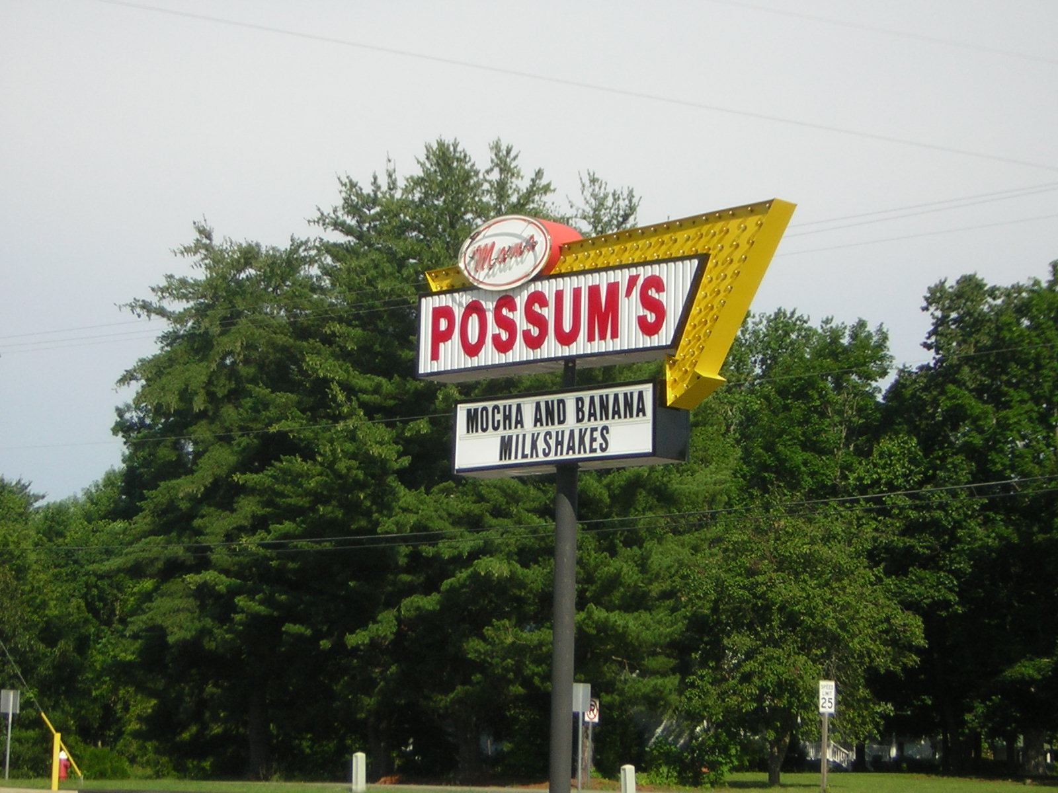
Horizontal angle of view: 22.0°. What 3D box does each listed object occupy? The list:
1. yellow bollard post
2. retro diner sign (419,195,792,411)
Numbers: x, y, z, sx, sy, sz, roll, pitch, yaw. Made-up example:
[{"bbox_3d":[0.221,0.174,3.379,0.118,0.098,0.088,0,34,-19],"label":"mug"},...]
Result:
[{"bbox_3d":[-9.564,7.392,55.000,0.125,1.170,0.125,1,-8,0],"label":"yellow bollard post"},{"bbox_3d":[0.606,-0.713,22.903,3.828,1.762,0.502,-6,-11,41],"label":"retro diner sign"}]

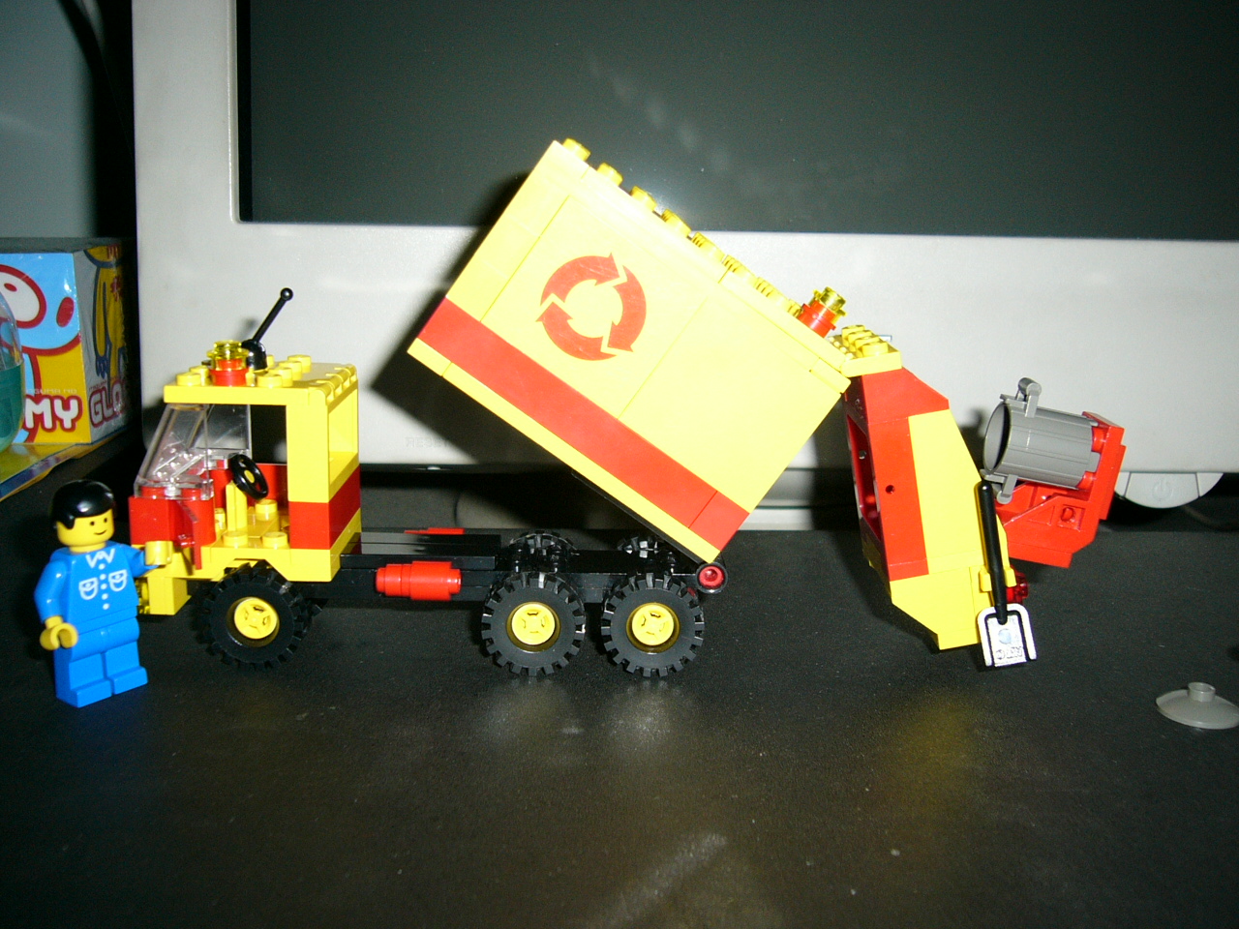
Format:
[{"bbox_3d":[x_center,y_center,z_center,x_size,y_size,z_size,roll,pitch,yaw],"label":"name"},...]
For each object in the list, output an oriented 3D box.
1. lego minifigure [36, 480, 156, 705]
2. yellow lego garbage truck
[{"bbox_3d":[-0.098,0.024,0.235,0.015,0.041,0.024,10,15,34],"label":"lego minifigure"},{"bbox_3d":[0.002,-0.013,0.261,0.200,0.106,0.041,1,12,-1],"label":"yellow lego garbage truck"}]

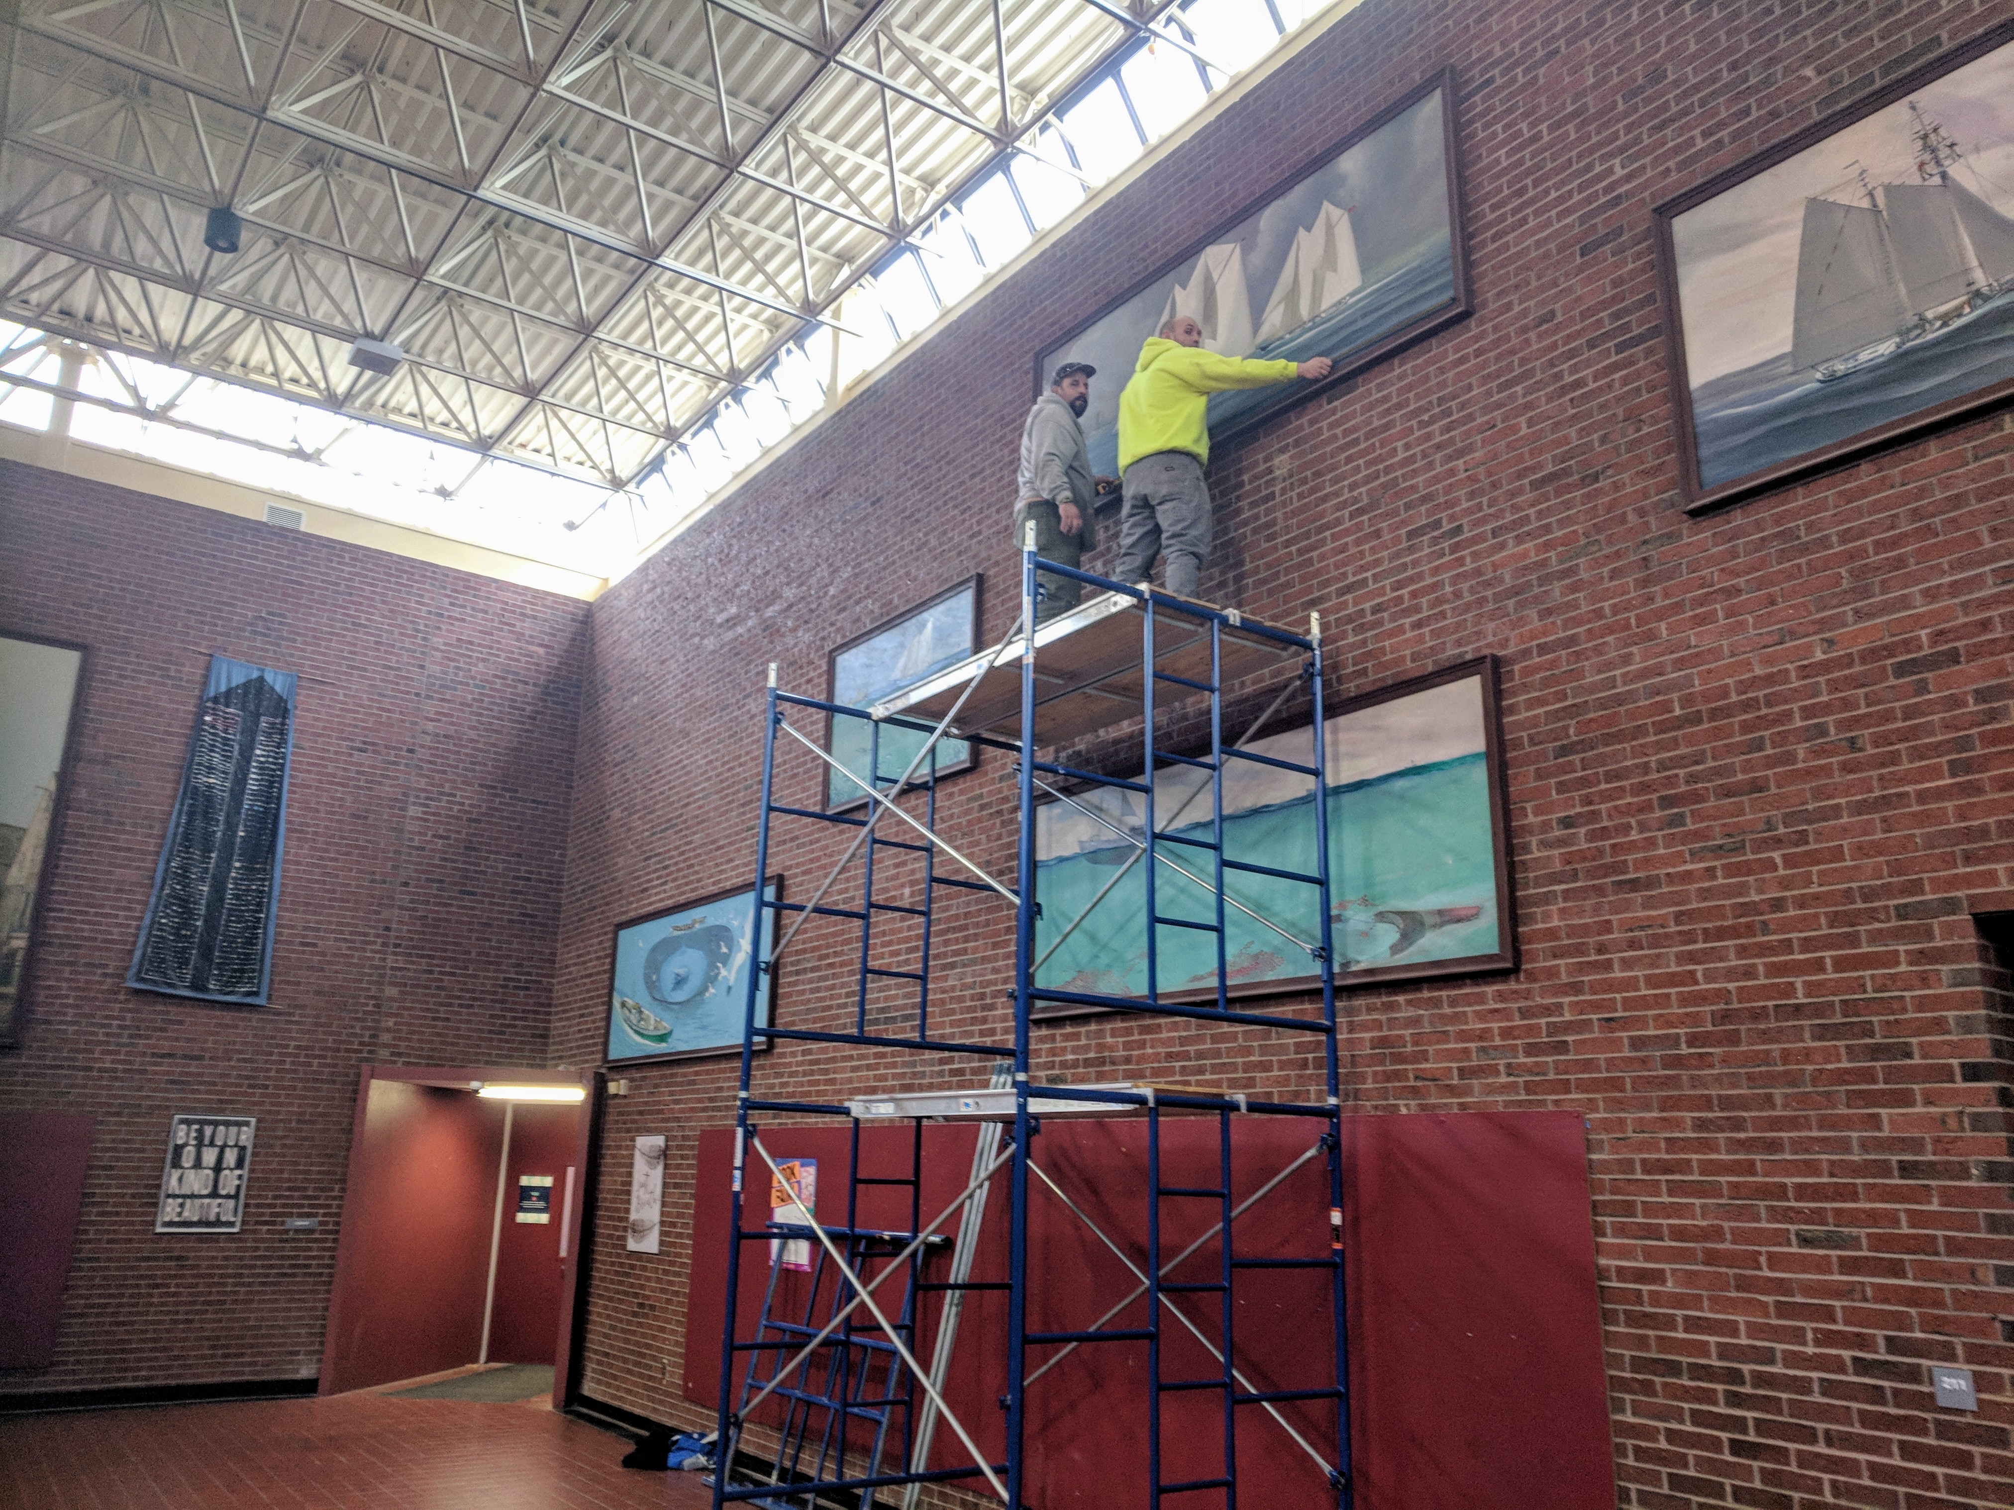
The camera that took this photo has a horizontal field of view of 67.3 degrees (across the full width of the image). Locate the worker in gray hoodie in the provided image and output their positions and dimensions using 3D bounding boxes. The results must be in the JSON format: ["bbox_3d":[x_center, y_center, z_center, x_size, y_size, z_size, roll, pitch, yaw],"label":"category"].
[{"bbox_3d":[0.320,-1.168,7.433,0.540,1.770,0.550,7,-16,-20],"label":"worker in gray hoodie"}]

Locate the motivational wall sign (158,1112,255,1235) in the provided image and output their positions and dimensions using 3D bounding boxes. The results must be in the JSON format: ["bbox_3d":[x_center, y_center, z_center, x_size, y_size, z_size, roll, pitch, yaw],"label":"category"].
[{"bbox_3d":[-6.417,3.372,12.145,0.600,0.900,0.030,12,-18,-34],"label":"motivational wall sign"}]

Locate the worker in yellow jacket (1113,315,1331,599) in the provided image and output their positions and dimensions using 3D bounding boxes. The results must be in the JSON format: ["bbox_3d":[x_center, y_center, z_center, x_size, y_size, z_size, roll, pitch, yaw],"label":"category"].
[{"bbox_3d":[0.863,-1.321,6.752,0.970,1.760,0.580,-9,-18,33],"label":"worker in yellow jacket"}]

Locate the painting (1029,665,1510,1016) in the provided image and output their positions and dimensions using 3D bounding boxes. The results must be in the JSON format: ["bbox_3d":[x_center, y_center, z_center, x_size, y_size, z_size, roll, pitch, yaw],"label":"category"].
[{"bbox_3d":[1.020,0.506,6.864,0.060,1.200,3.030,12,-18,-34],"label":"painting"}]

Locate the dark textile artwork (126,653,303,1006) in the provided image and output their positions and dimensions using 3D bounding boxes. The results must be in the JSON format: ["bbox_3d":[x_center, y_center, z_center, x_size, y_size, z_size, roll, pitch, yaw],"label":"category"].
[{"bbox_3d":[-6.568,0.602,12.728,1.060,2.920,0.050,12,-18,-34],"label":"dark textile artwork"}]

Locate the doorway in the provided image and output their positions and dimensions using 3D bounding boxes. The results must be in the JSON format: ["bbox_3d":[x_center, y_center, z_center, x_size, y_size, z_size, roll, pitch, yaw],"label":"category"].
[{"bbox_3d":[-4.499,3.925,12.434,2.100,2.630,0.250,-2,-15,10],"label":"doorway"}]

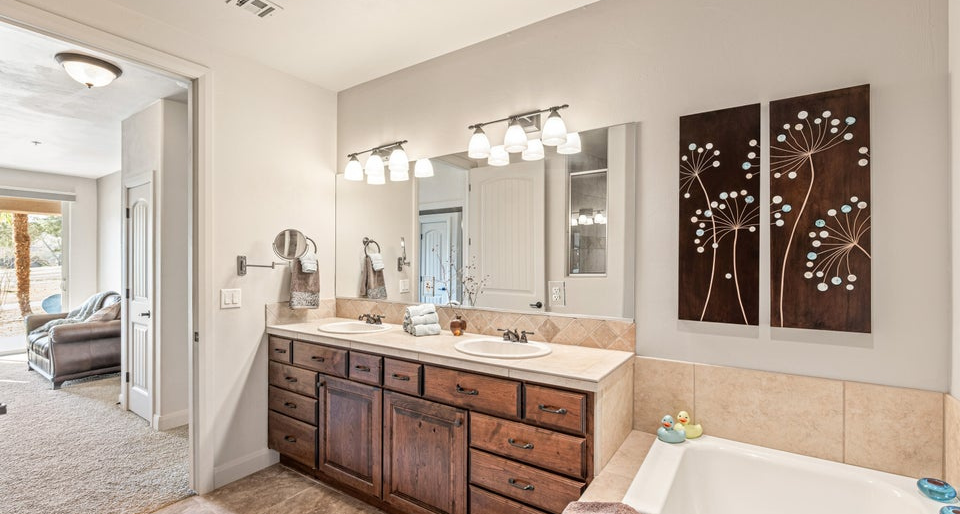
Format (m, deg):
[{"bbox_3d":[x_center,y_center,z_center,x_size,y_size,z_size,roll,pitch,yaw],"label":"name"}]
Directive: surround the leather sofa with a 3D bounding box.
[{"bbox_3d":[-4.796,0.940,5.006,1.460,0.940,1.000,0,0,33],"label":"leather sofa"}]

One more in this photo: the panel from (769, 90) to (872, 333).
[{"bbox_3d":[1.310,-0.173,1.553,0.302,0.914,0.028,0,0,33],"label":"panel"}]

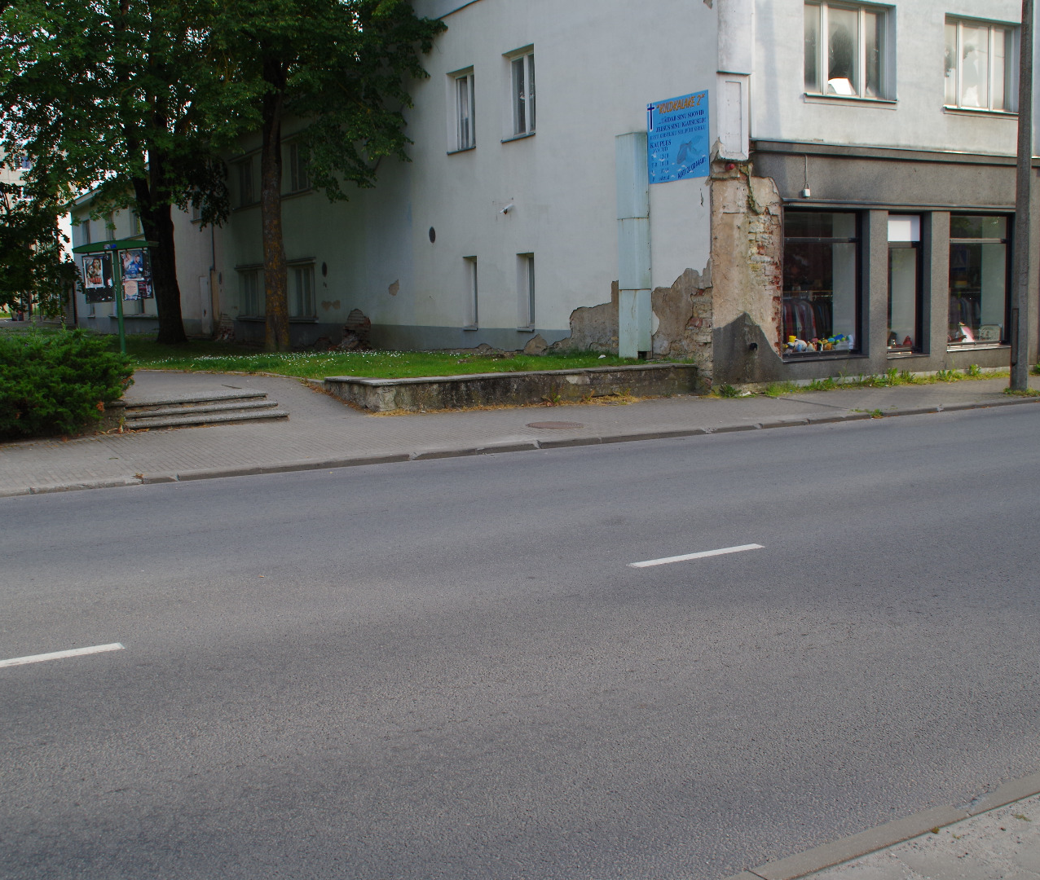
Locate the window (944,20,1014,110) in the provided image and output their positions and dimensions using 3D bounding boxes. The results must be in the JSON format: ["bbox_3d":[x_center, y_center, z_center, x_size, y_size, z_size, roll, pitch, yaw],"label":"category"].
[{"bbox_3d":[7.591,-6.225,21.962,1.830,1.476,0.150,-5,7,-32],"label":"window"}]

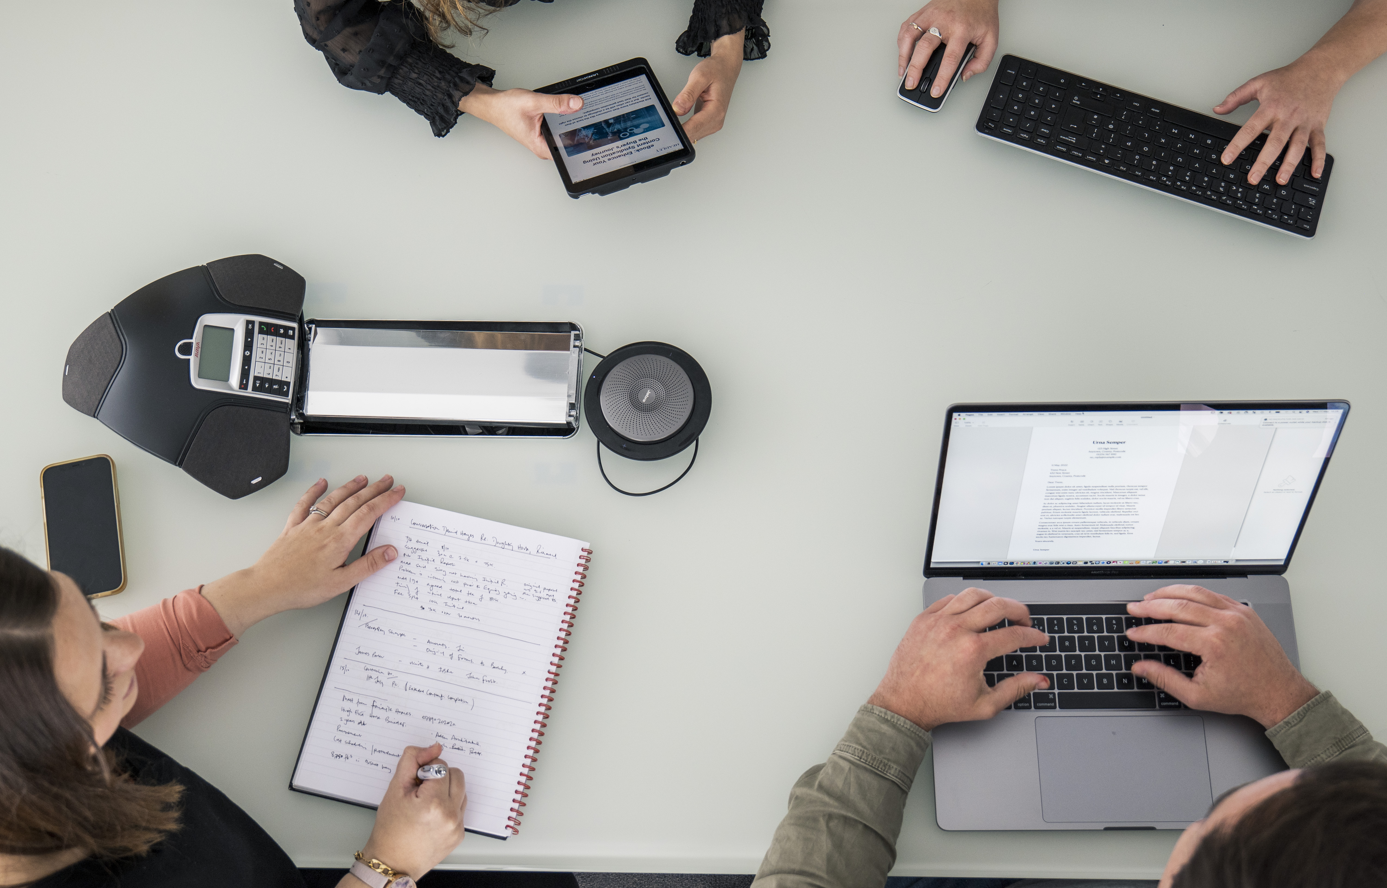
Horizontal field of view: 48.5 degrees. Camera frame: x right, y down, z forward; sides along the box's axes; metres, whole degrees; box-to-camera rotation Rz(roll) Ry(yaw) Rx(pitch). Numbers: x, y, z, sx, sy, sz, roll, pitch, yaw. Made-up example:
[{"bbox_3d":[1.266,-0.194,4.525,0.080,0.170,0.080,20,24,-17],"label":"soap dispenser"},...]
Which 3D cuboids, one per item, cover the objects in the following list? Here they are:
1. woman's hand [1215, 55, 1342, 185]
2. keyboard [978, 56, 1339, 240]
[{"bbox_3d":[0.634,-0.352,1.659,0.134,0.058,0.155,30,72,10],"label":"woman's hand"},{"bbox_3d":[0.502,-0.326,1.682,0.377,0.021,0.116,19,71,7],"label":"keyboard"}]

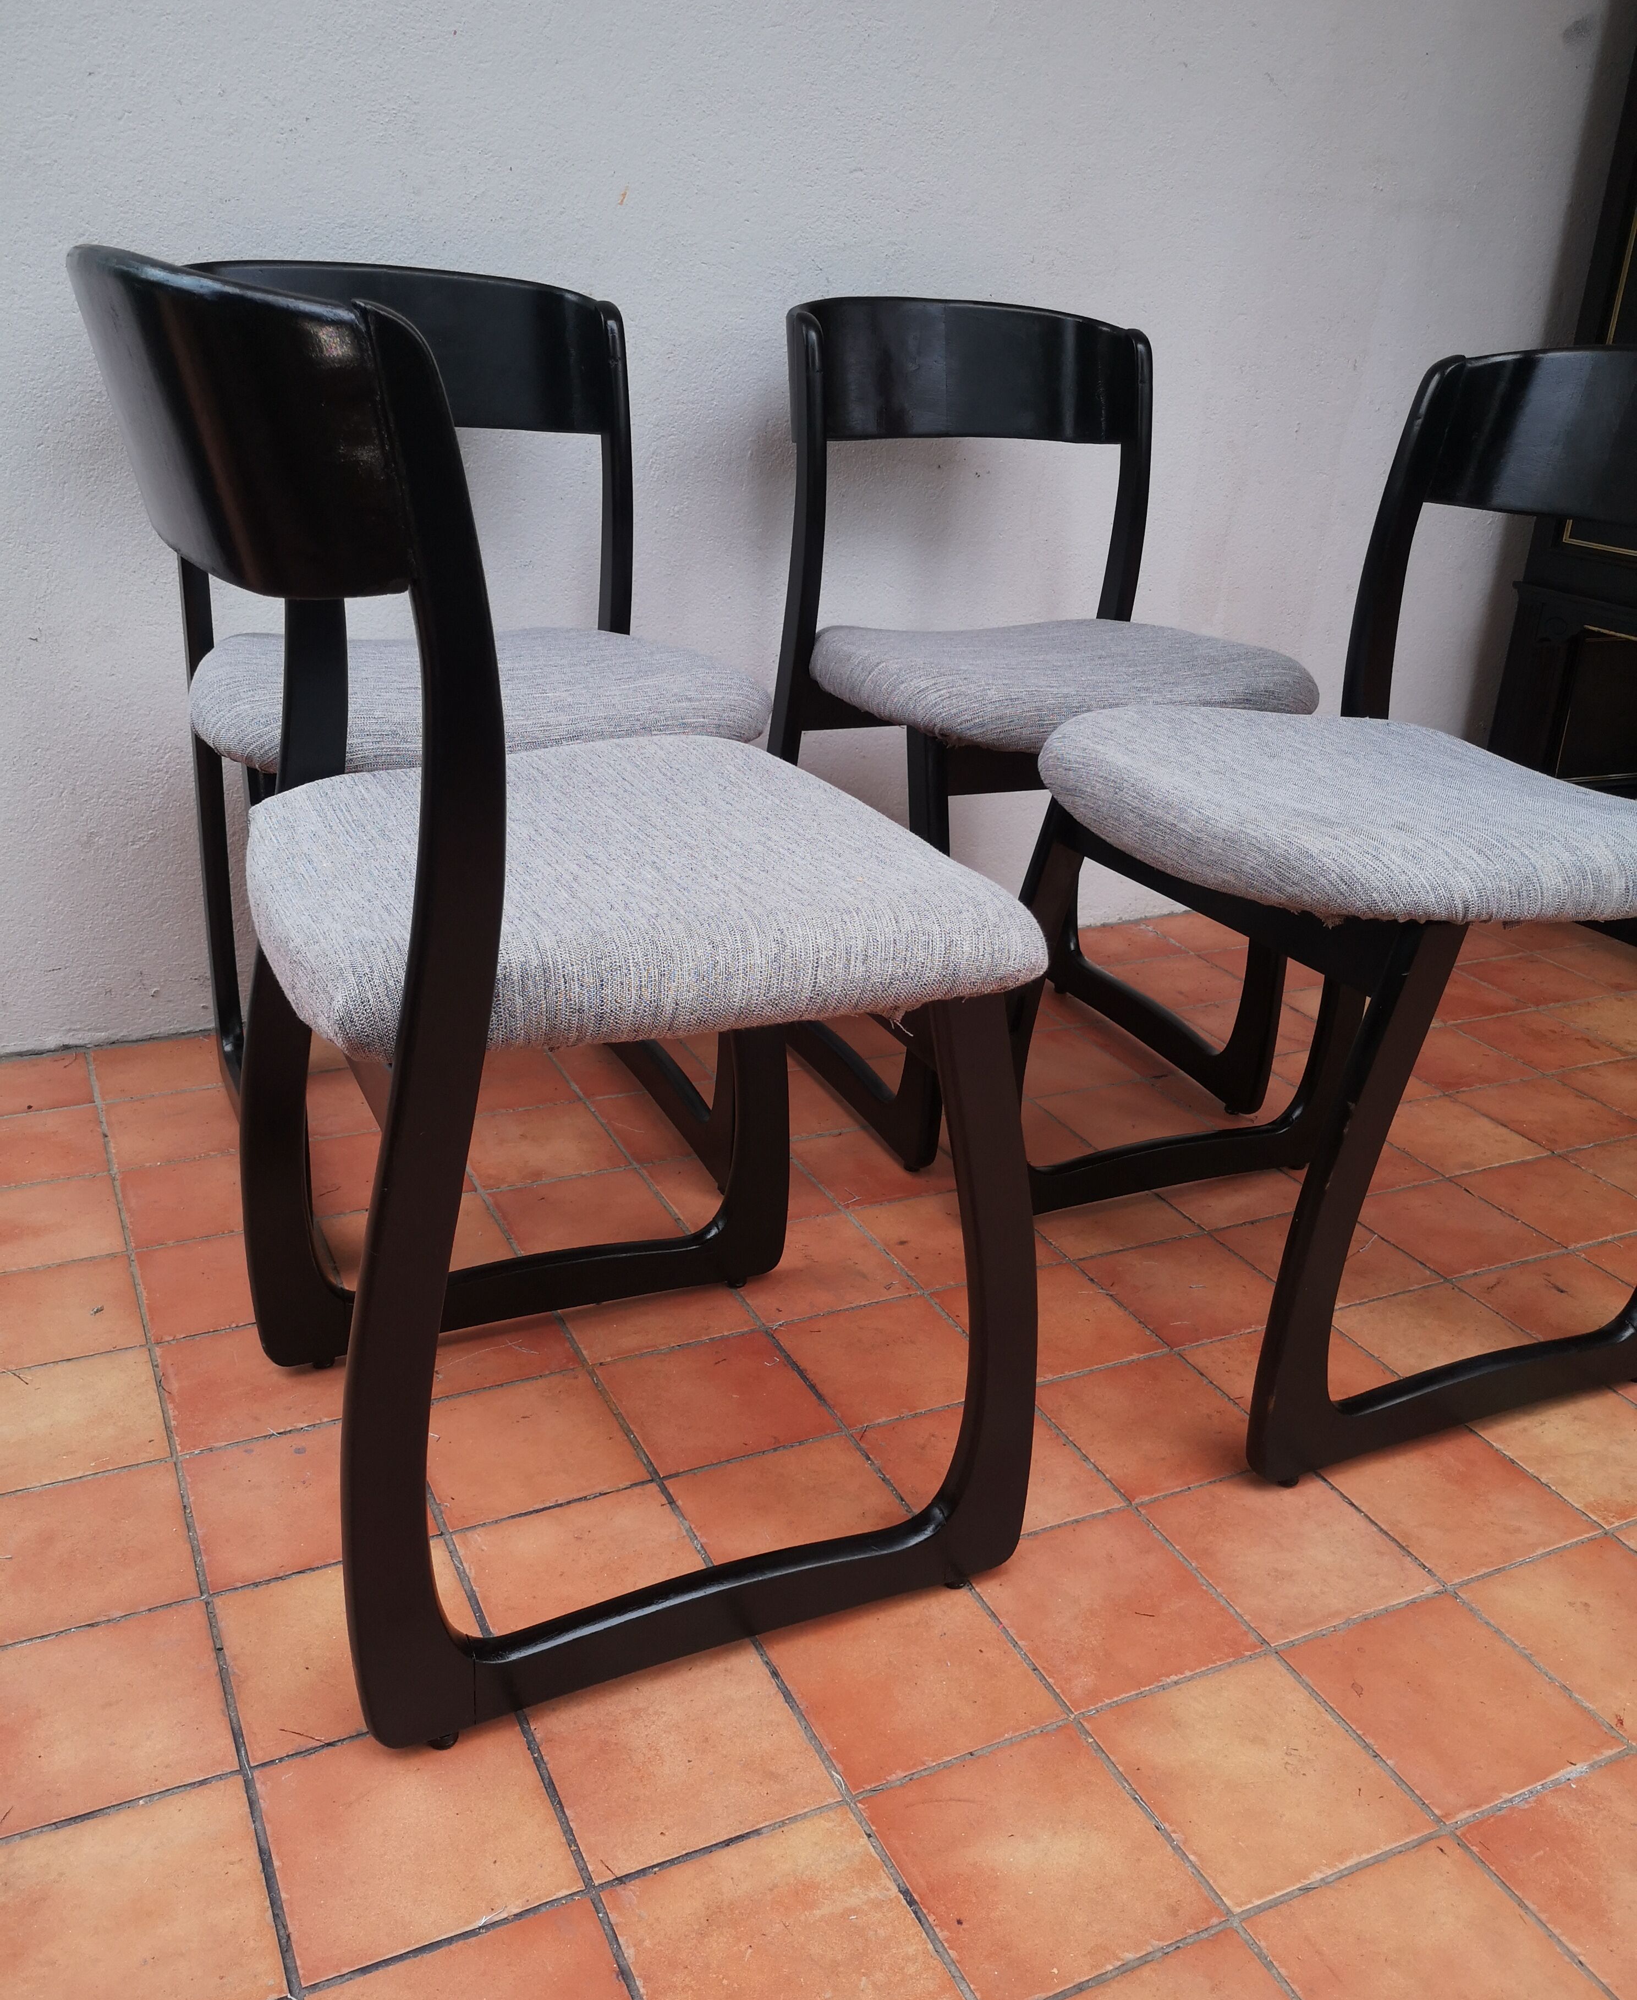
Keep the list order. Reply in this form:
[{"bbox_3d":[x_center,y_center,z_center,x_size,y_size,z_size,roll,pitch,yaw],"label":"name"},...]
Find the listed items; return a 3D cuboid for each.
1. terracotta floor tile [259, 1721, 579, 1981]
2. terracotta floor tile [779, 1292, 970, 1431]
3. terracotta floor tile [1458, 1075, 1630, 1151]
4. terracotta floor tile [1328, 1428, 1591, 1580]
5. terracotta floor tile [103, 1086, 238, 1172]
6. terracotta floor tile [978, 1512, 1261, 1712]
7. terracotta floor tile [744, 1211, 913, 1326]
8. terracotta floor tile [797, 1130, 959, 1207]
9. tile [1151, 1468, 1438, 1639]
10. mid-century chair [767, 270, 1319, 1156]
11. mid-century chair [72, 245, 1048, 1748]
[{"bbox_3d":[-0.221,0.458,0.933,0.149,0.012,0.147,-7,25,-25],"label":"terracotta floor tile"},{"bbox_3d":[0.058,0.297,1.388,0.147,0.012,0.147,-8,25,-25],"label":"terracotta floor tile"},{"bbox_3d":[0.820,0.132,1.907,0.147,0.012,0.147,-8,25,-25],"label":"terracotta floor tile"},{"bbox_3d":[0.466,0.370,1.259,0.149,0.012,0.147,-7,25,-25],"label":"terracotta floor tile"},{"bbox_3d":[-0.624,0.130,1.693,0.147,0.012,0.147,-8,25,-25],"label":"terracotta floor tile"},{"bbox_3d":[0.191,0.406,1.128,0.149,0.012,0.147,-7,25,-25],"label":"terracotta floor tile"},{"bbox_3d":[-0.009,0.241,1.513,0.147,0.012,0.147,-8,25,-25],"label":"terracotta floor tile"},{"bbox_3d":[0.062,0.168,1.704,0.147,0.012,0.147,-8,25,-25],"label":"terracotta floor tile"},{"bbox_3d":[0.328,0.388,1.194,0.149,0.012,0.147,-7,25,-25],"label":"tile"},{"bbox_3d":[0.208,-0.303,1.800,0.450,0.802,0.497,-7,24,-24],"label":"mid-century chair"},{"bbox_3d":[-0.148,-0.024,1.064,0.503,0.789,0.464,-7,25,-25],"label":"mid-century chair"}]

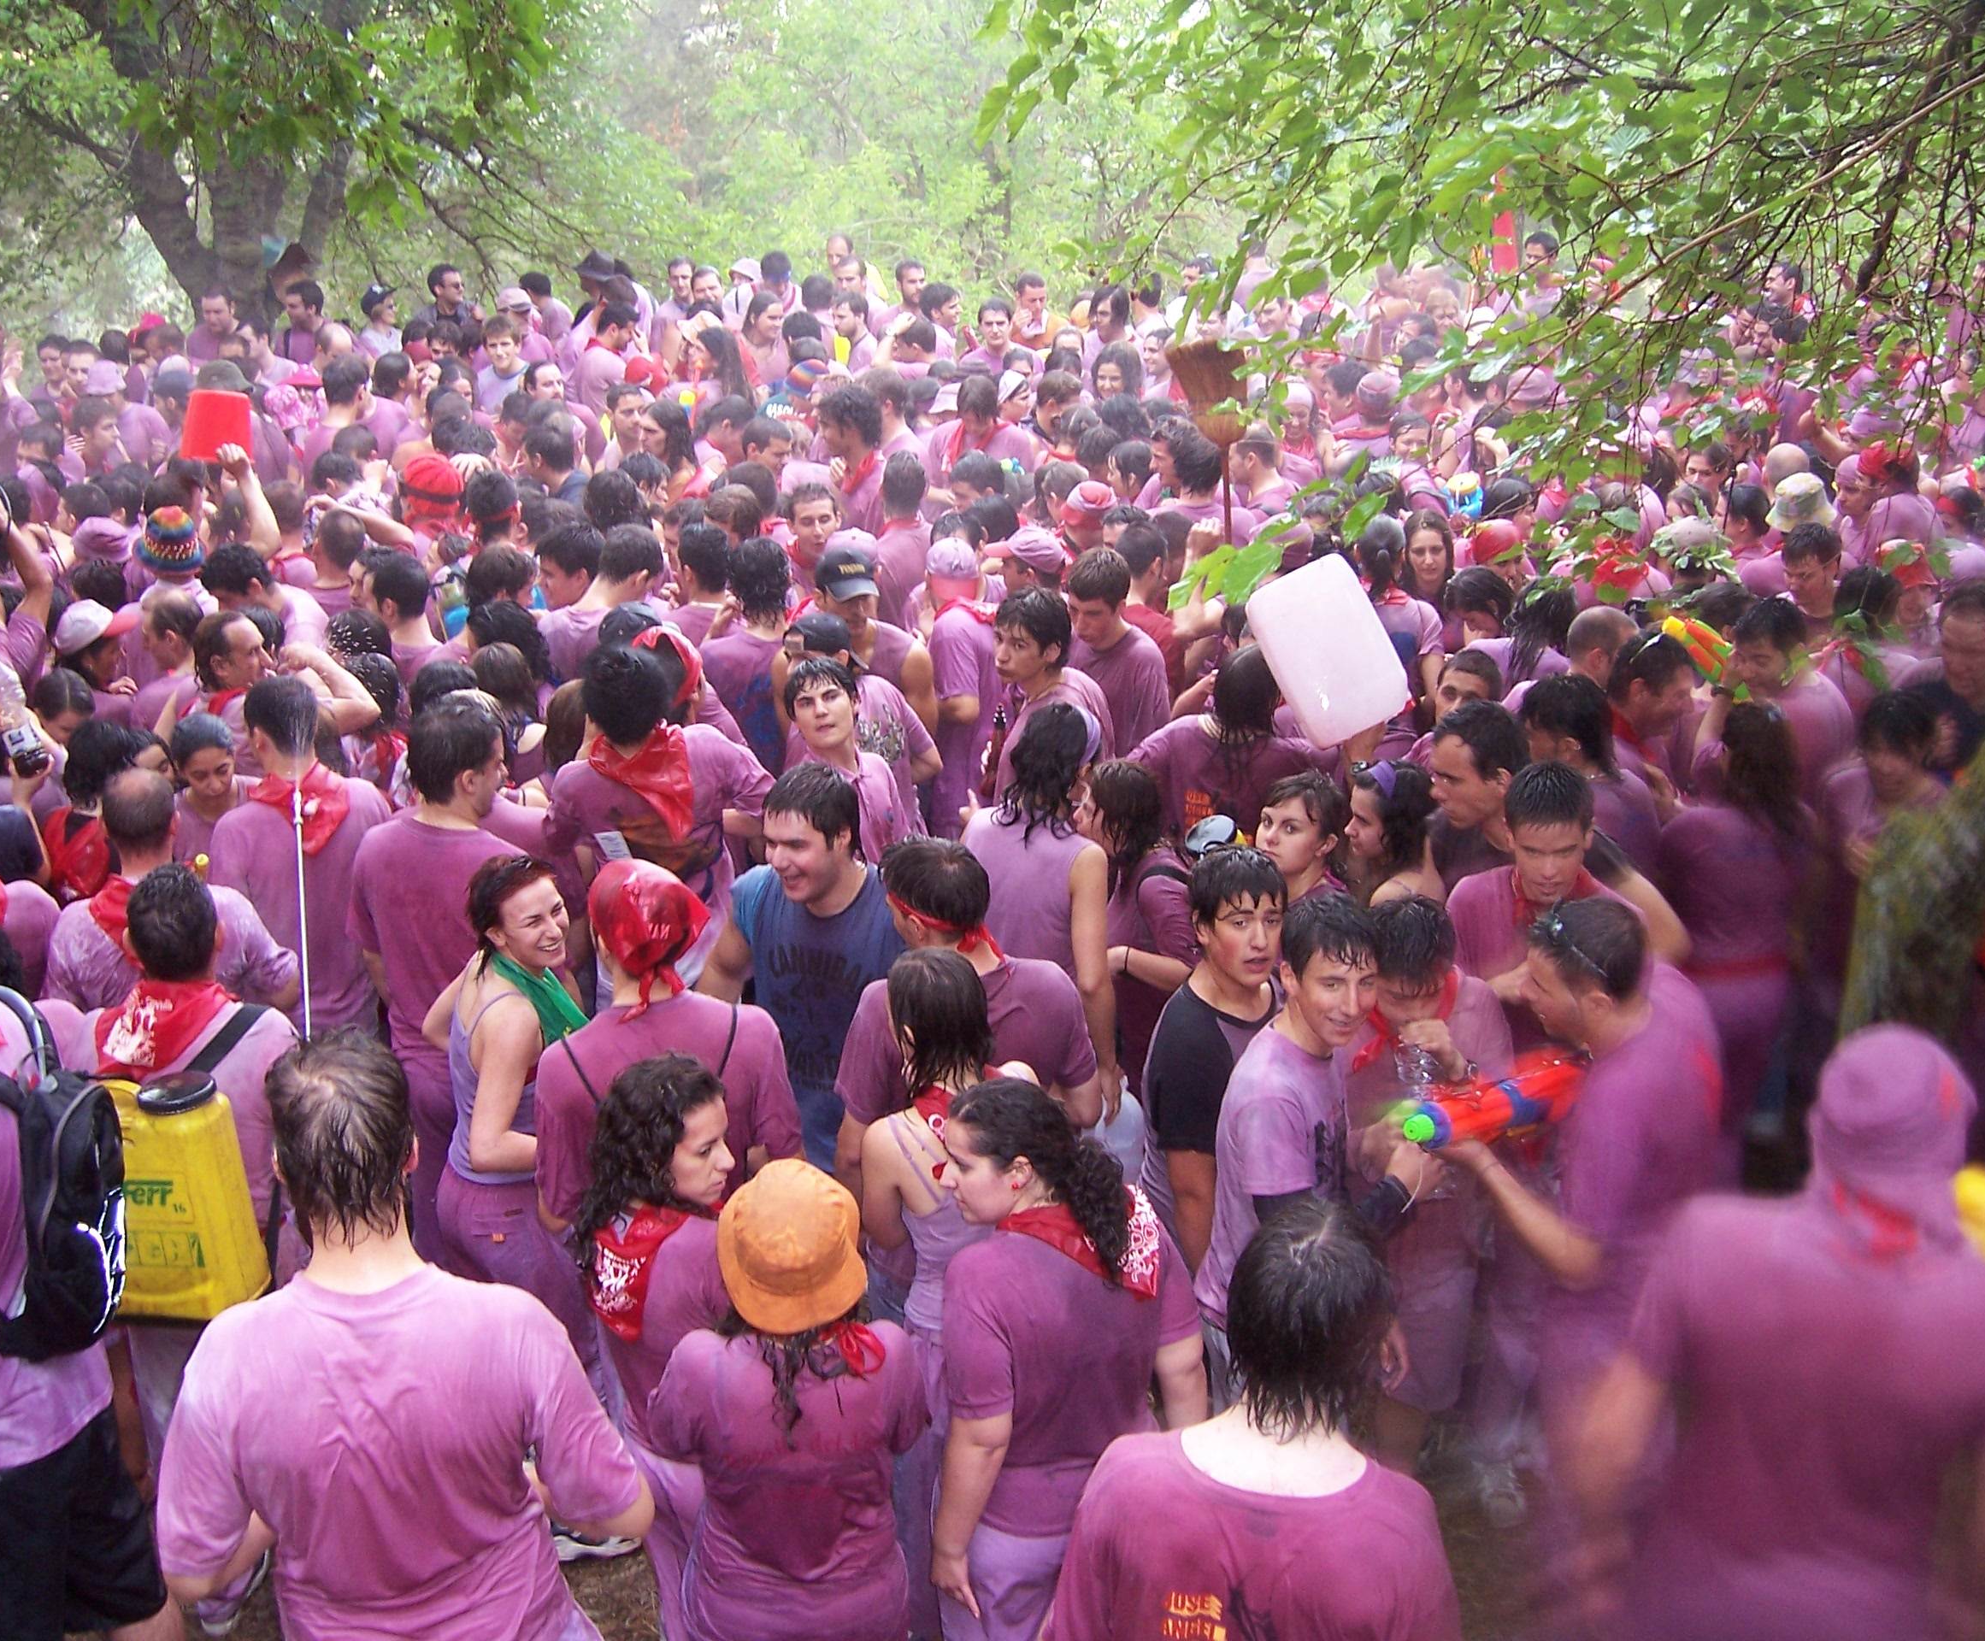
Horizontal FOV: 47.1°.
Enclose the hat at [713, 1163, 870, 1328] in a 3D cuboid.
[{"bbox_3d":[-0.315,0.660,3.550,0.230,0.150,0.250,-6,20,2],"label":"hat"}]

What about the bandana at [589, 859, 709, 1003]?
[{"bbox_3d":[-0.636,0.203,4.200,0.190,0.230,0.240,-9,22,-23],"label":"bandana"}]

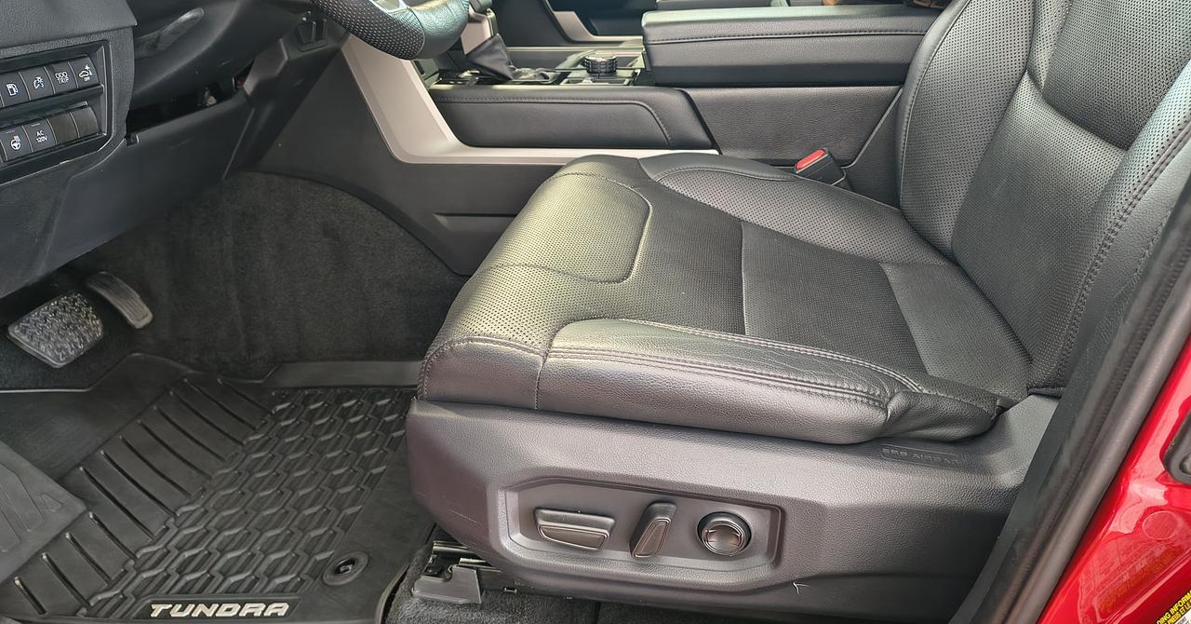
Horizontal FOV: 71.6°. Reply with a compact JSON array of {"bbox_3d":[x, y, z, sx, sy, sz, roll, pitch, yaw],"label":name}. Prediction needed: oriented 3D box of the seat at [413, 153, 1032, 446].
[{"bbox_3d":[0.137,-0.037,0.951,0.515,0.140,0.540,4,28,7],"label":"seat"}]

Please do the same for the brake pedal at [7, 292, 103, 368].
[{"bbox_3d":[-0.741,0.025,1.132,0.025,0.080,0.112,-40,15,25],"label":"brake pedal"}]

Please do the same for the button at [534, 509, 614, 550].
[{"bbox_3d":[-0.020,0.206,0.781,0.077,0.027,0.021,6,28,6],"label":"button"}]

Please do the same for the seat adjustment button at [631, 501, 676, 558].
[{"bbox_3d":[0.053,0.202,0.767,0.021,0.052,0.021,23,28,-3],"label":"seat adjustment button"}]

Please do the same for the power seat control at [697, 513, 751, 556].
[{"bbox_3d":[0.119,0.204,0.760,0.048,0.047,0.016,4,28,7],"label":"power seat control"}]

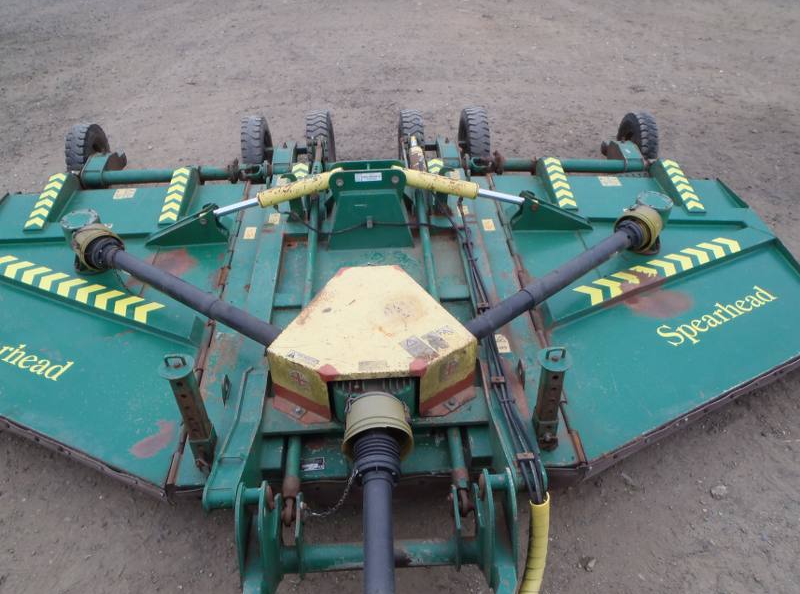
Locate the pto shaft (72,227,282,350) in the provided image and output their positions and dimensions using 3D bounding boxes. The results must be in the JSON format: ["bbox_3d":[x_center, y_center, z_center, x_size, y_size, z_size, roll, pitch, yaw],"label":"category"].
[{"bbox_3d":[-0.995,-0.027,2.956,1.383,0.220,0.220,23,44,27],"label":"pto shaft"}]

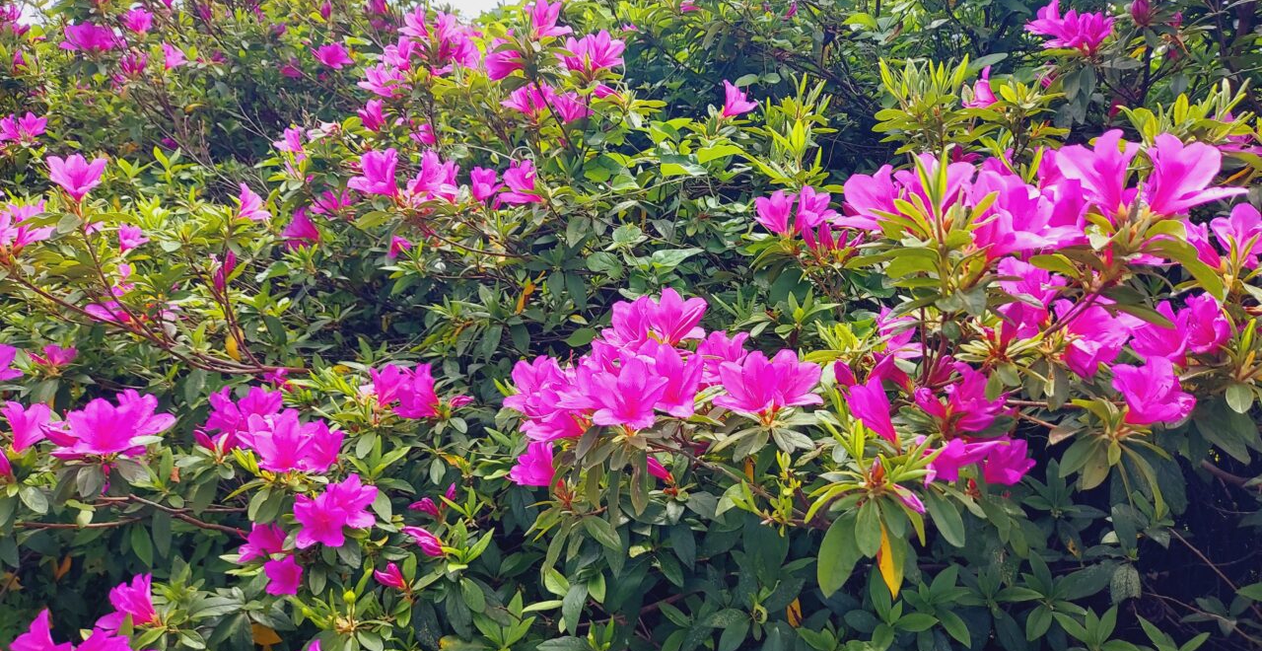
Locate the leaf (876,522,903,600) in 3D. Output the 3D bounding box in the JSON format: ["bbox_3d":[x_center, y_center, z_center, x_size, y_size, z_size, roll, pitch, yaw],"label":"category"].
[{"bbox_3d":[0.175,0.155,0.620,0.020,0.063,0.014,-7,-9,0],"label":"leaf"}]

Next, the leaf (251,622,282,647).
[{"bbox_3d":[-0.423,0.355,1.050,0.042,0.010,0.022,25,57,15],"label":"leaf"}]

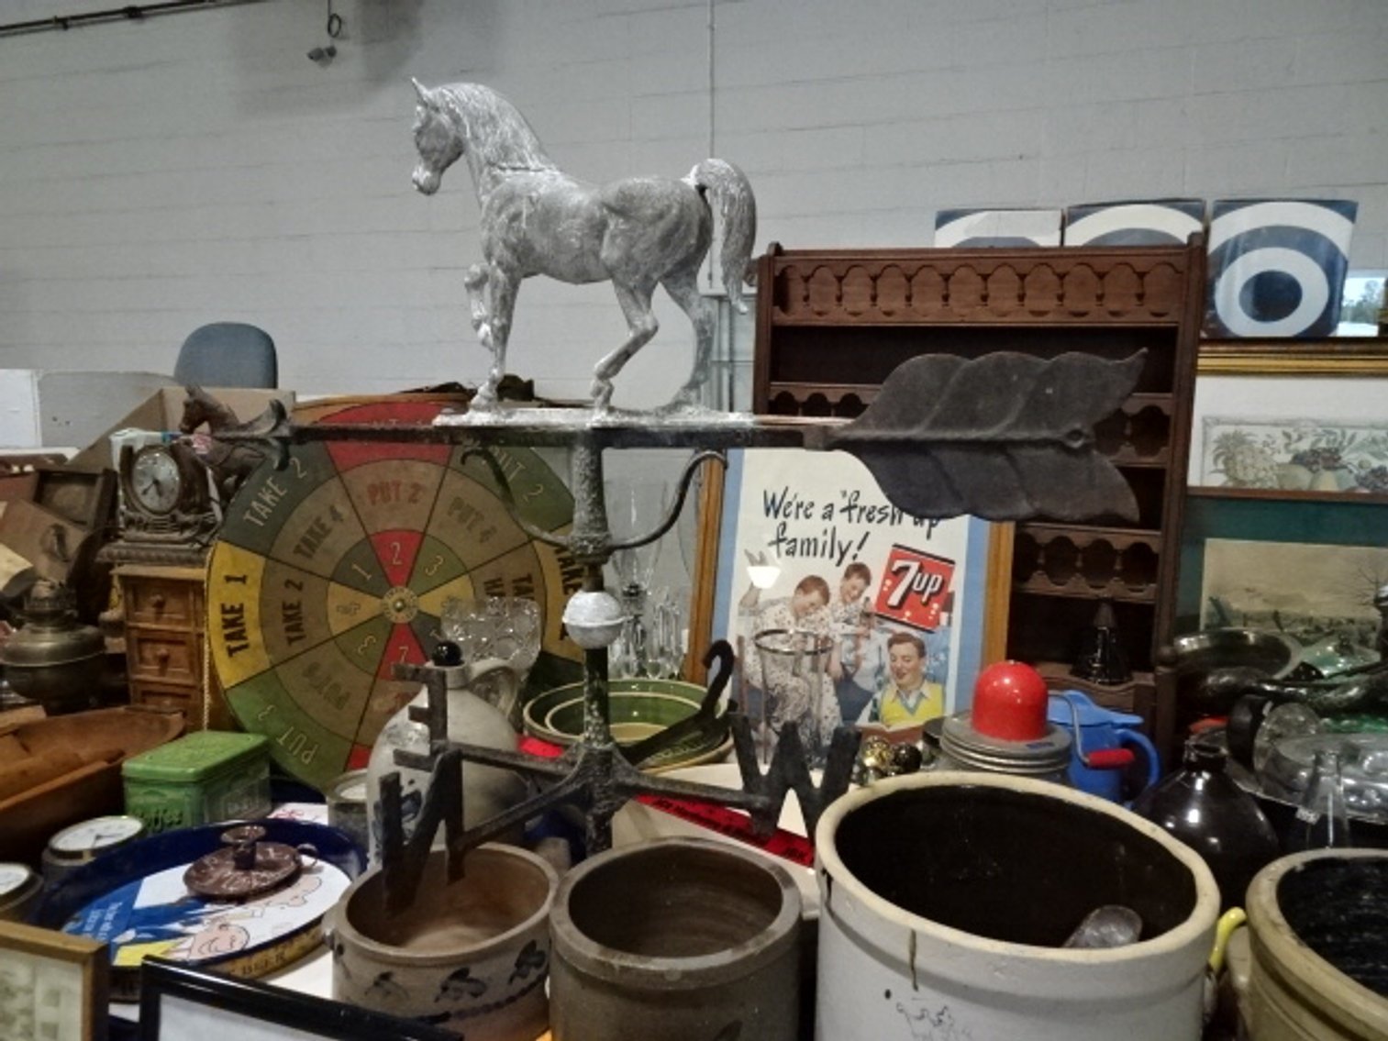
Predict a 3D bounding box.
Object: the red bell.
[{"bbox_3d":[0.340,0.187,1.029,0.076,0.072,0.076,1,10,0],"label":"red bell"}]

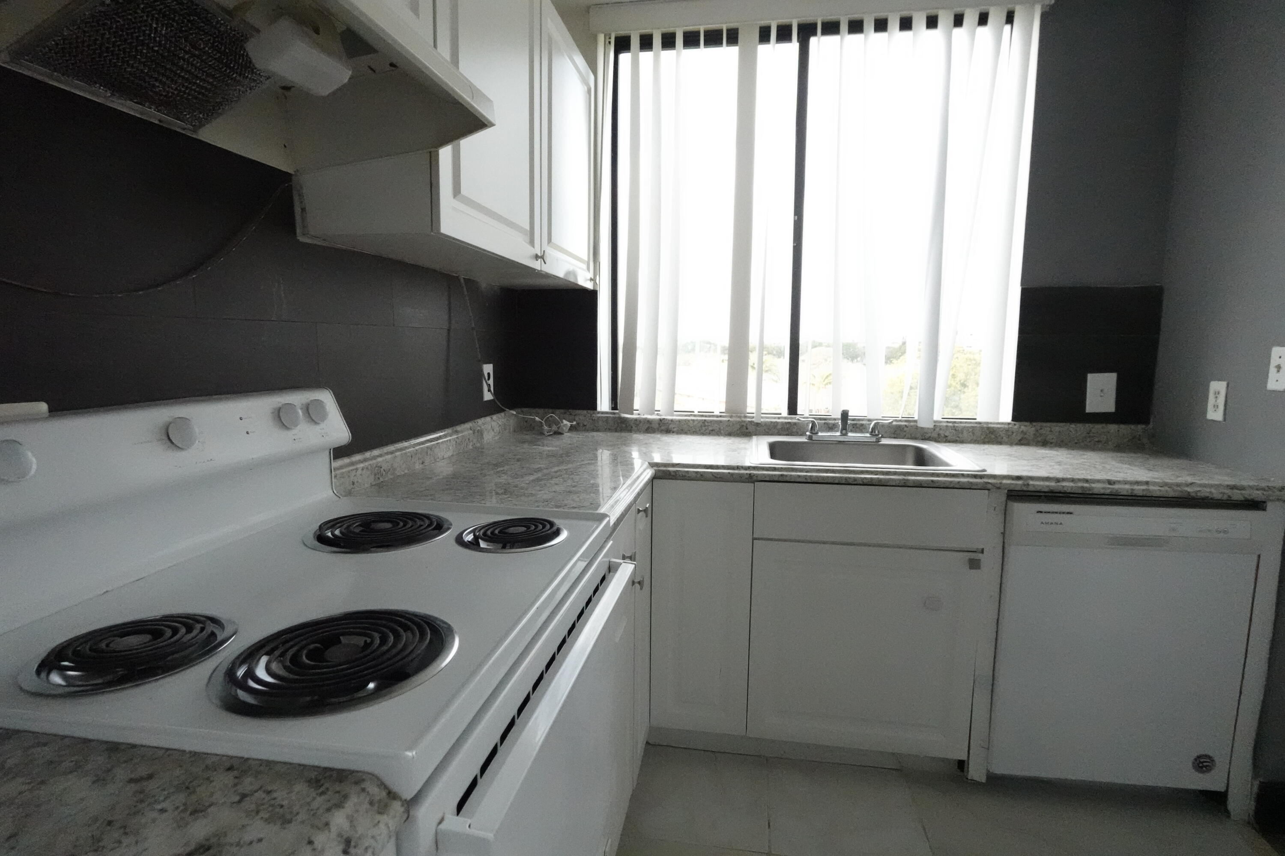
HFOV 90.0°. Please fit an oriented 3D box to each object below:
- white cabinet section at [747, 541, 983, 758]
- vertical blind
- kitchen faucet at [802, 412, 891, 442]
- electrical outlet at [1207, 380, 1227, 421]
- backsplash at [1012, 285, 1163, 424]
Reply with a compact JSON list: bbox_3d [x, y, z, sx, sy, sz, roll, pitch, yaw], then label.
[{"bbox_3d":[0.660,0.607,2.077,0.623,0.615,0.465,1,8,9],"label":"white cabinet section"},{"bbox_3d":[0.583,-0.701,2.252,1.400,1.355,0.090,1,8,9],"label":"vertical blind"},{"bbox_3d":[0.711,-0.008,2.211,0.315,0.132,0.230,1,8,9],"label":"kitchen faucet"},{"bbox_3d":[1.706,-0.080,1.915,0.012,0.116,0.069,1,8,9],"label":"electrical outlet"},{"bbox_3d":[1.532,-0.248,2.216,0.448,0.468,0.020,1,8,9],"label":"backsplash"}]

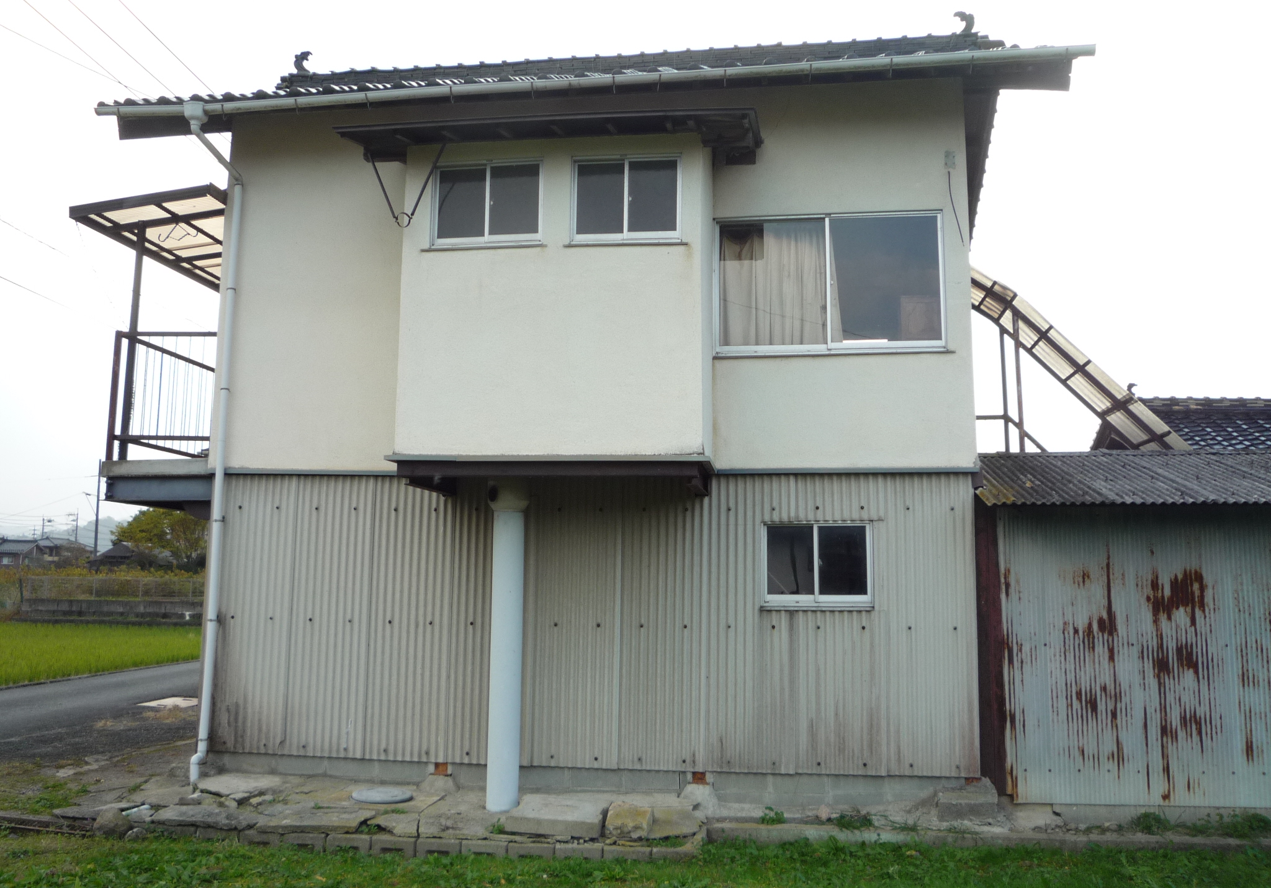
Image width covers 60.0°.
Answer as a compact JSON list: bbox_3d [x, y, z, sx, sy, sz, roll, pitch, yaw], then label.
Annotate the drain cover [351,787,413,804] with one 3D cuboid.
[{"bbox_3d":[-1.768,2.443,7.664,0.430,0.045,0.430,0,-8,8],"label":"drain cover"}]

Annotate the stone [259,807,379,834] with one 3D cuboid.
[{"bbox_3d":[-2.063,2.452,7.144,0.680,0.070,0.520,0,-8,8],"label":"stone"}]

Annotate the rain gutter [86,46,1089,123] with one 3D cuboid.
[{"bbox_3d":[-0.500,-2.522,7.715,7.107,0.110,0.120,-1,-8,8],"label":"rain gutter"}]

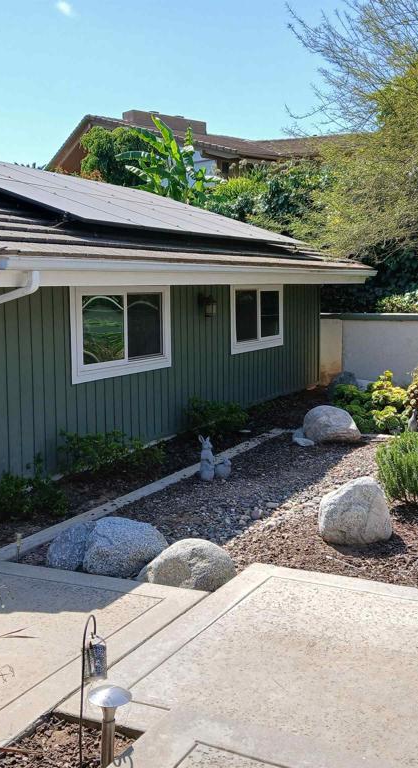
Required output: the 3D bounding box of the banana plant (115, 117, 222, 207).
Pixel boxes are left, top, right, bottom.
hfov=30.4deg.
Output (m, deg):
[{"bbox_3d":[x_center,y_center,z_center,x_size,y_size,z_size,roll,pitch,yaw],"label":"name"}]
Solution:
[{"bbox_3d":[-1.269,-6.744,23.681,3.100,2.941,2.700,0,7,-3],"label":"banana plant"}]

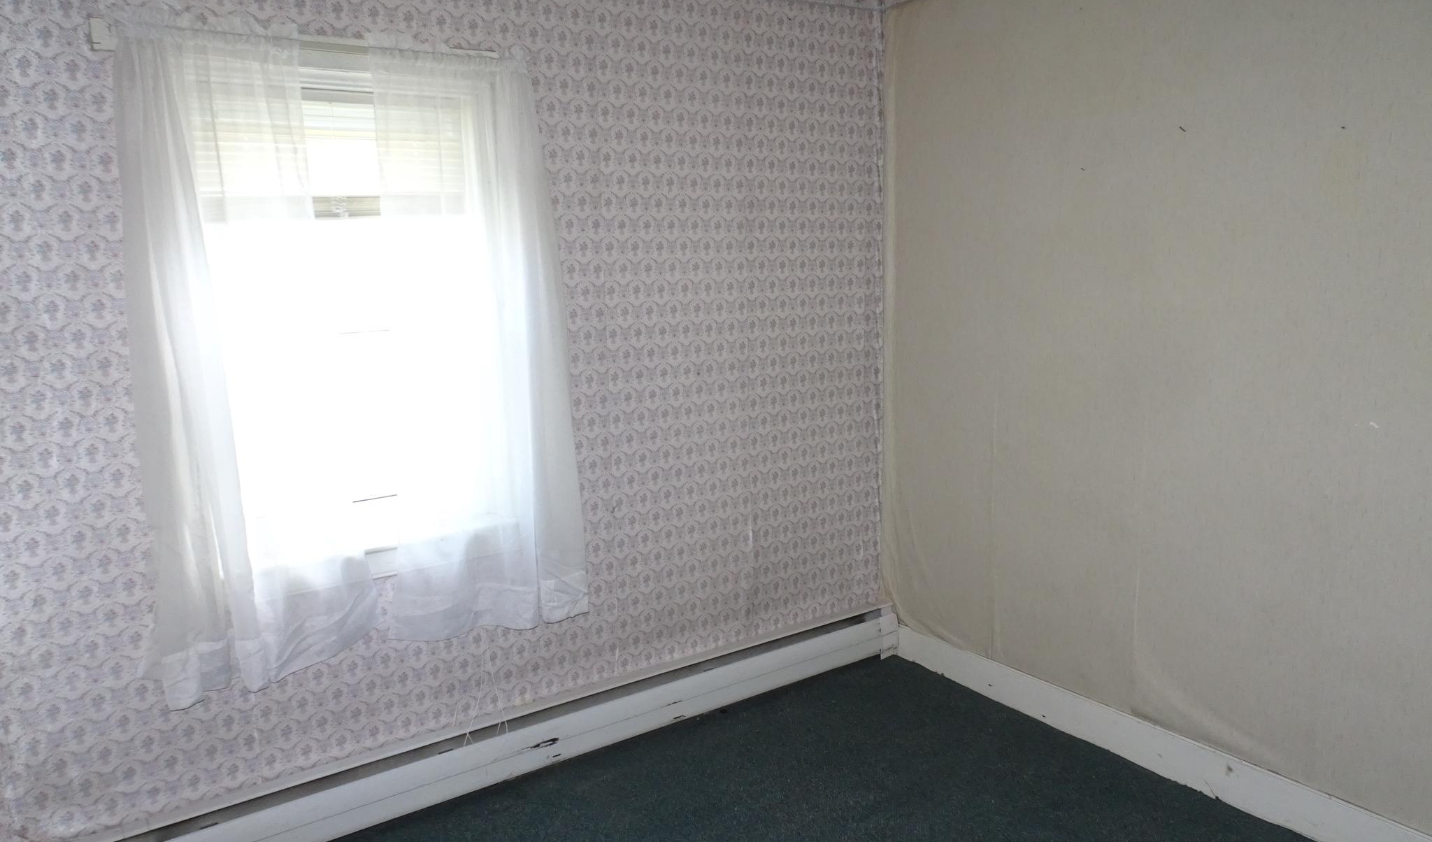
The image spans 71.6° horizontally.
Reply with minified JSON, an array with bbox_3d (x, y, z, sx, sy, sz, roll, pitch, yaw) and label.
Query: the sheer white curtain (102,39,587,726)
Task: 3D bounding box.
[{"bbox_3d":[-0.880,-0.137,2.498,1.160,1.590,0.120,-8,12,-34],"label":"sheer white curtain"}]

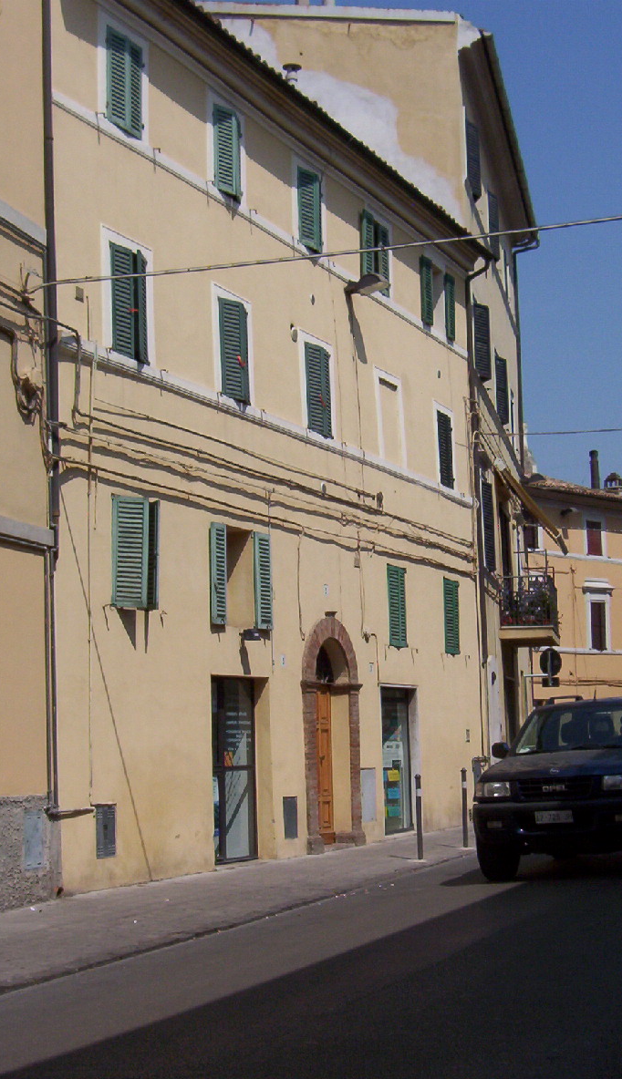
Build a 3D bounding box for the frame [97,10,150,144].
[{"bbox_3d":[-2.096,-5.124,17.848,0.100,1.306,1.106,-5,-8,24],"label":"frame"}]

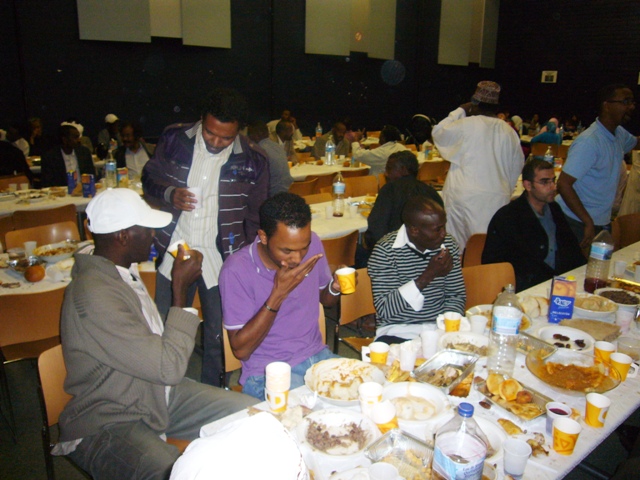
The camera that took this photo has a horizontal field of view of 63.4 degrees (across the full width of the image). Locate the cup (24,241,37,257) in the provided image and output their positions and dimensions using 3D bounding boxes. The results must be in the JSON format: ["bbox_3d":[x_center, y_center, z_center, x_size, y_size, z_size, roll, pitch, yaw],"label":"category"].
[{"bbox_3d":[-1.542,0.048,2.748,0.070,0.088,0.070,1,16,0],"label":"cup"}]

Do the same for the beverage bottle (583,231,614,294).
[{"bbox_3d":[1.253,0.085,2.310,0.110,0.310,0.110,1,16,0],"label":"beverage bottle"}]

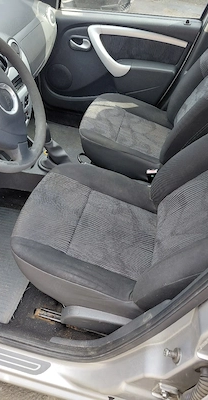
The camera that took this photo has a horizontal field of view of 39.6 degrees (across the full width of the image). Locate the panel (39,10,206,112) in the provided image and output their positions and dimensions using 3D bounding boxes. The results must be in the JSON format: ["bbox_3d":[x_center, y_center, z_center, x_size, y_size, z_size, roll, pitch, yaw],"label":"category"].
[{"bbox_3d":[0.028,-0.750,1.671,0.920,0.570,0.120,9,46,9],"label":"panel"}]

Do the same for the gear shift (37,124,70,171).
[{"bbox_3d":[-0.226,-0.238,1.235,0.165,0.220,0.130,9,46,9],"label":"gear shift"}]

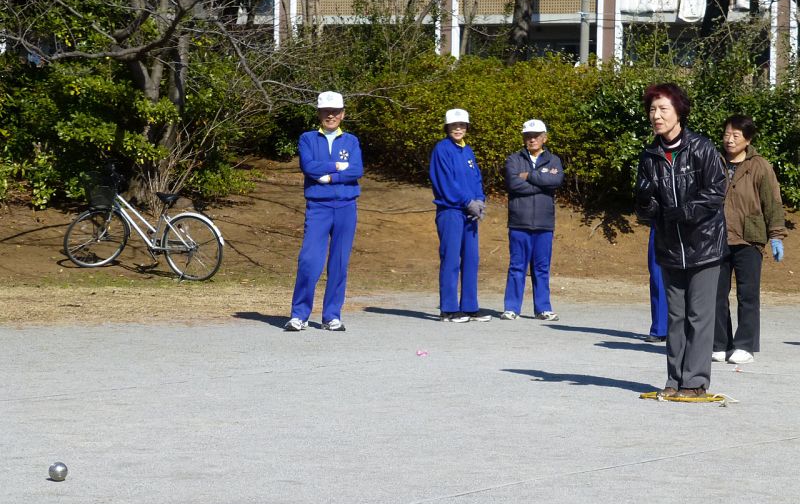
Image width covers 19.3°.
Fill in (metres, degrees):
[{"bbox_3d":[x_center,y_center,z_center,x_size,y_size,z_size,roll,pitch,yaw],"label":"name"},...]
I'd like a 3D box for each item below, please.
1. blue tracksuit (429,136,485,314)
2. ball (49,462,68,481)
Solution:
[{"bbox_3d":[0.434,-0.203,18.100,0.450,1.380,0.330,-1,2,-38],"label":"blue tracksuit"},{"bbox_3d":[-1.306,0.841,9.020,0.073,0.073,0.073,0,2,0],"label":"ball"}]

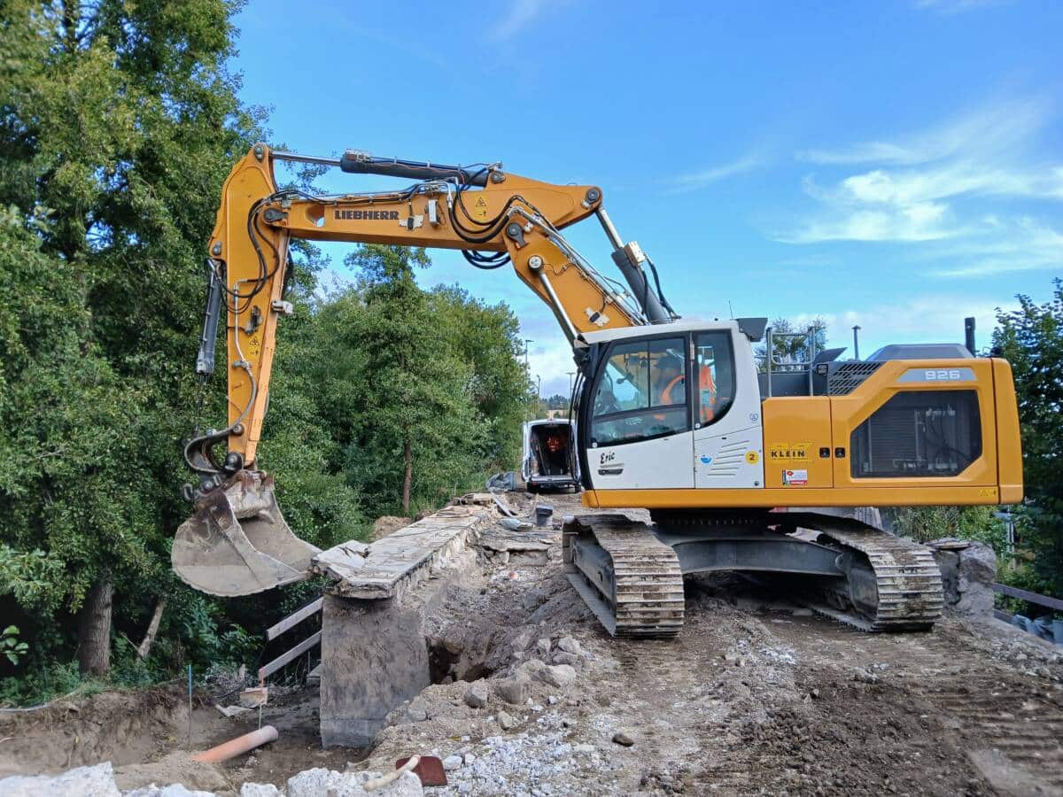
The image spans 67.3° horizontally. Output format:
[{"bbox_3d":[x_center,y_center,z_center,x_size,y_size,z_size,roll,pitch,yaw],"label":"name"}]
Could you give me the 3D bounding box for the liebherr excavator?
[{"bbox_3d":[0.670,-0.280,9.430,9.100,5.250,4.500,0,-3,-3],"label":"liebherr excavator"}]

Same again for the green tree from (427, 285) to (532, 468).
[{"bbox_3d":[-2.100,-0.600,28.000,4.300,7.000,4.300,0,-3,0],"label":"green tree"}]

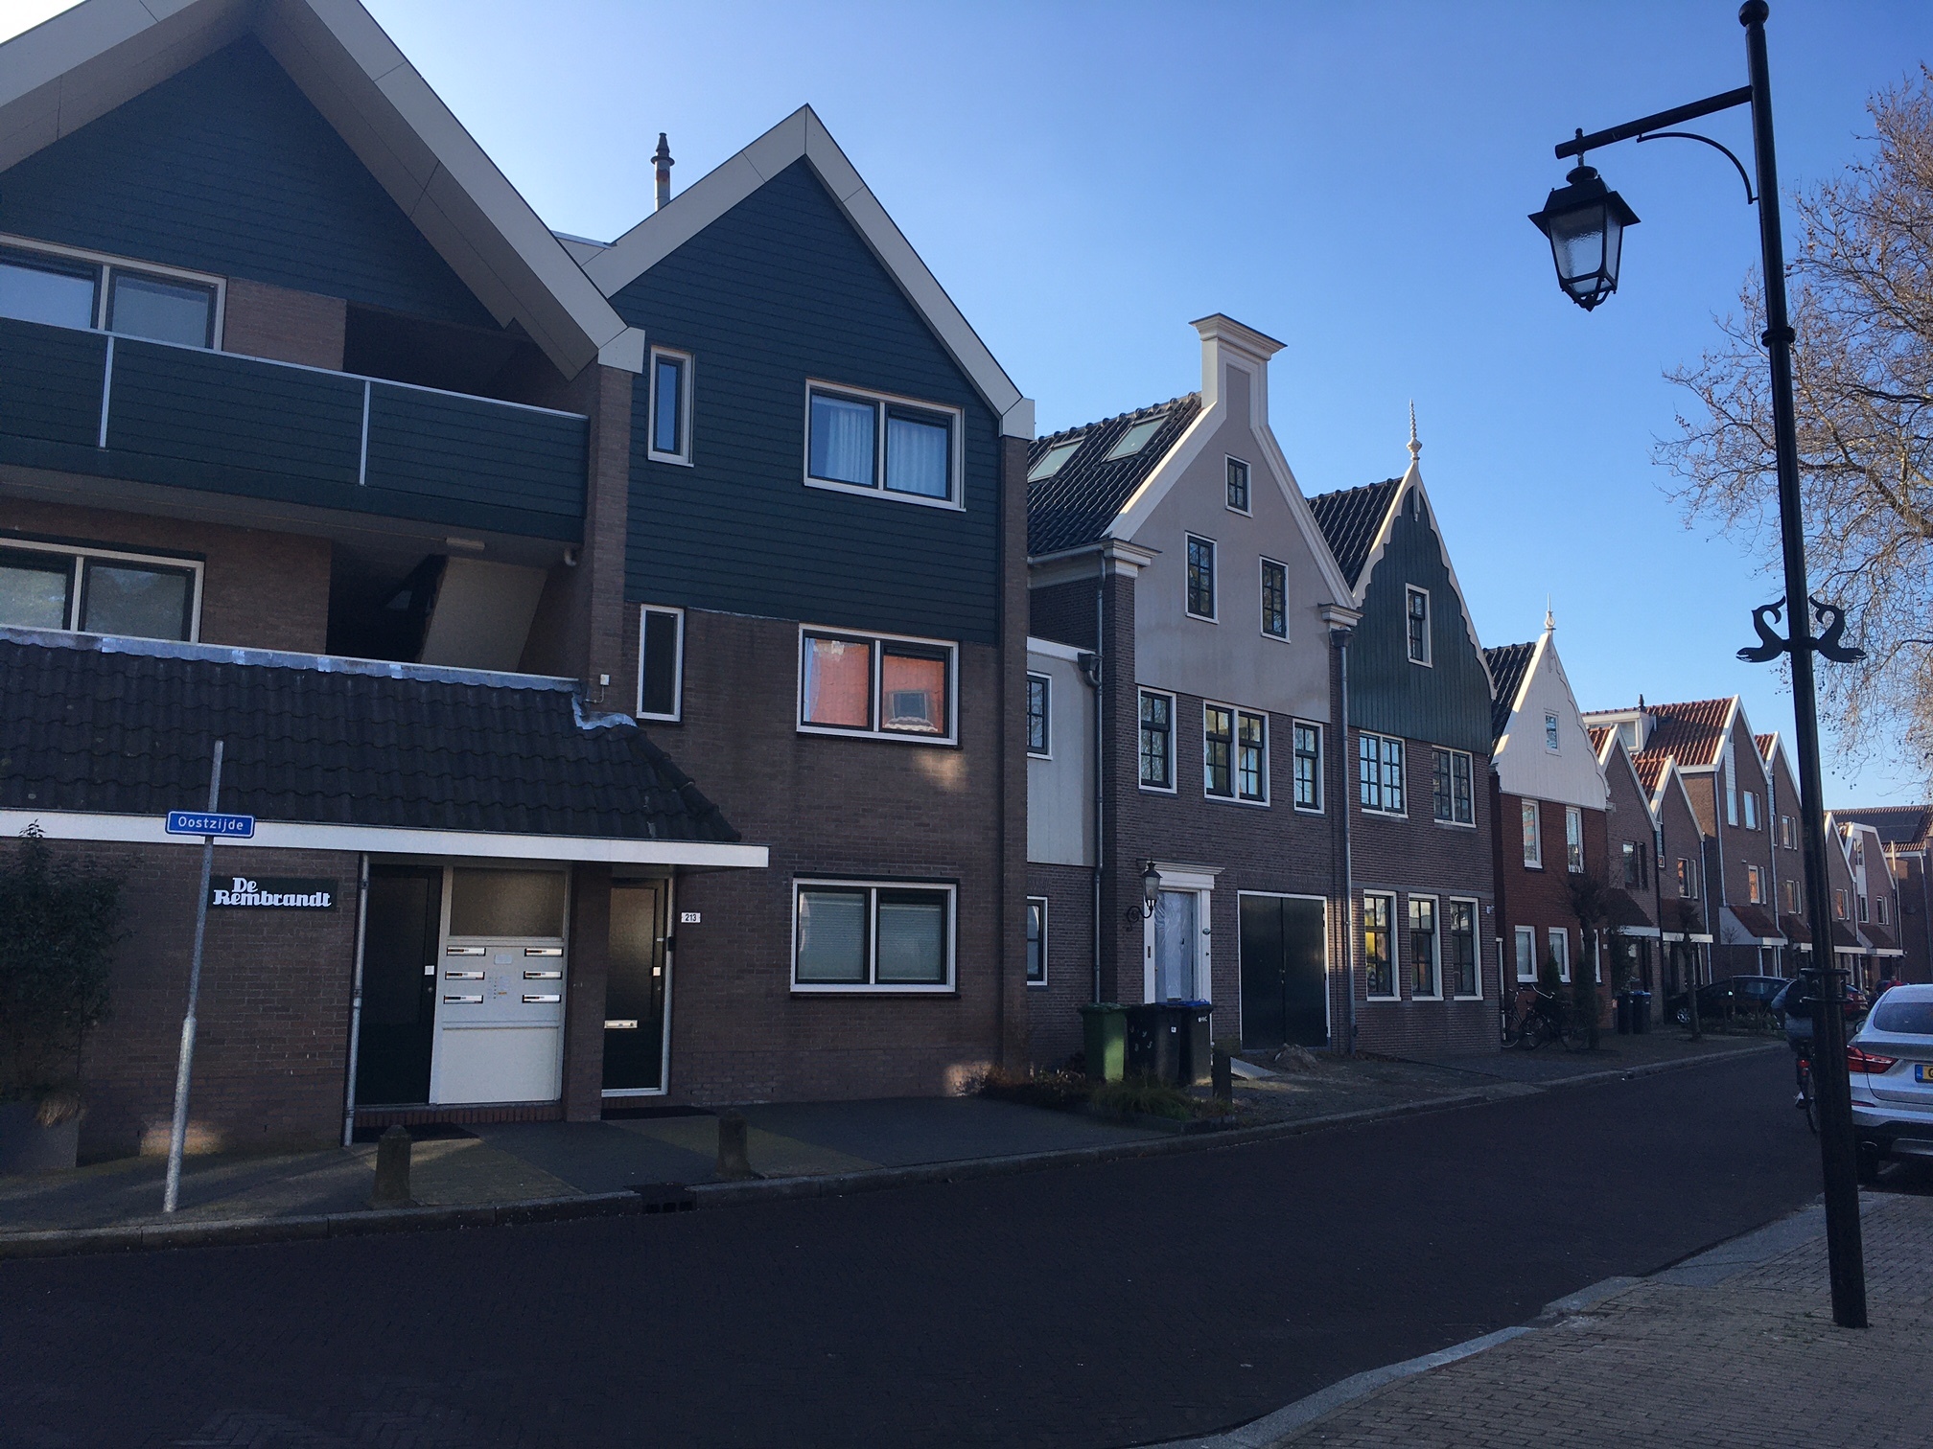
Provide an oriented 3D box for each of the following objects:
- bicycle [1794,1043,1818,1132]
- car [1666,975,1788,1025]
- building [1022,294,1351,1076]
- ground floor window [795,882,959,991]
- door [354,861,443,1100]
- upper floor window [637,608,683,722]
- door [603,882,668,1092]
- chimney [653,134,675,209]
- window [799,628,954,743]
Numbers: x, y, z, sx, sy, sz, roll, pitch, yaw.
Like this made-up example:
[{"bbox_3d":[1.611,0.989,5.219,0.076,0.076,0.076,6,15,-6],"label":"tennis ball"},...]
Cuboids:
[{"bbox_3d":[8.621,3.597,16.498,0.600,1.080,1.800,-5,-10,32],"label":"bicycle"},{"bbox_3d":[20.600,7.493,43.300,4.300,1.470,1.780,-5,-10,34],"label":"car"},{"bbox_3d":[1.153,-0.327,30.032,6.400,12.350,9.500,9,-12,-44],"label":"building"},{"bbox_3d":[-1.003,2.333,17.760,1.980,1.200,0.120,5,-10,-28],"label":"ground floor window"},{"bbox_3d":[-5.206,2.326,14.478,0.900,2.130,0.090,5,-10,-28],"label":"door"},{"bbox_3d":[-3.215,-0.632,16.985,0.460,1.200,0.120,5,-10,-28],"label":"upper floor window"},{"bbox_3d":[-3.497,2.613,16.393,0.900,2.140,0.090,5,-10,-28],"label":"door"},{"bbox_3d":[-3.754,-6.706,19.954,0.280,1.250,0.280,5,-10,-28],"label":"chimney"},{"bbox_3d":[-0.977,-0.425,18.177,1.980,1.200,0.120,5,-10,-28],"label":"window"}]

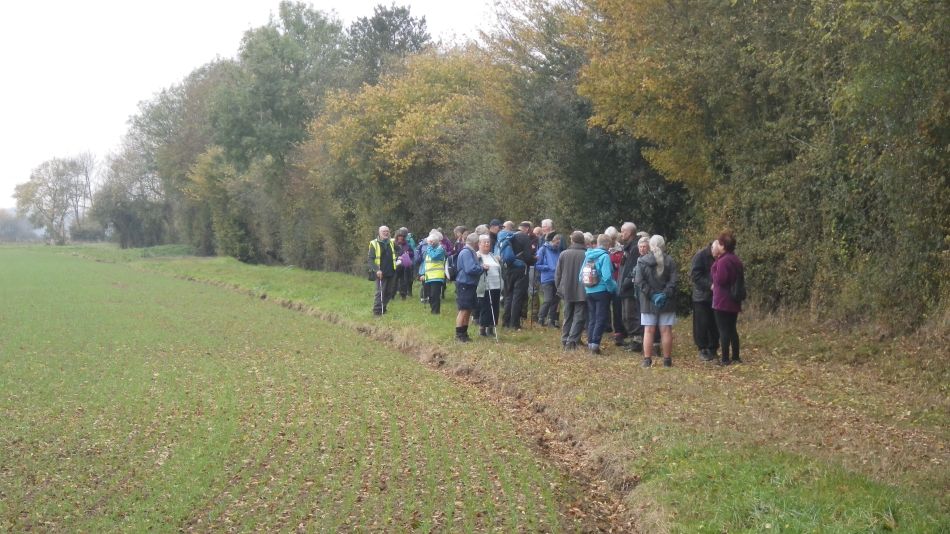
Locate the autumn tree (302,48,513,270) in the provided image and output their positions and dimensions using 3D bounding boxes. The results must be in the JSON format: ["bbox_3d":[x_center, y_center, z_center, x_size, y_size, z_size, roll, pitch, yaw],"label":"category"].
[{"bbox_3d":[-2.193,-3.346,63.000,6.800,7.600,6.000,0,1,0],"label":"autumn tree"}]

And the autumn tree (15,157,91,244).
[{"bbox_3d":[-42.483,-6.687,195.000,7.700,8.900,7.000,0,1,0],"label":"autumn tree"}]

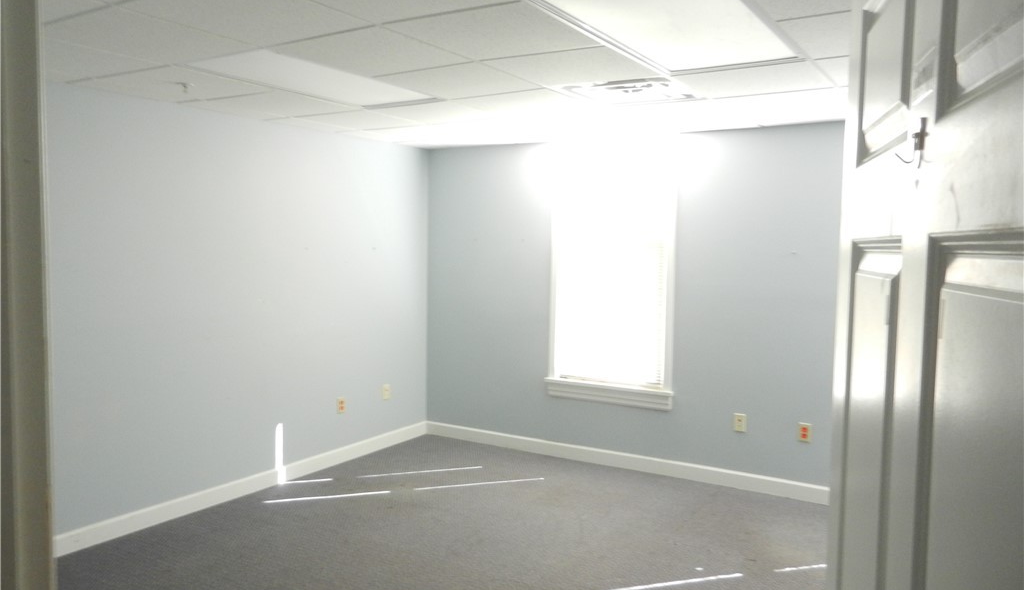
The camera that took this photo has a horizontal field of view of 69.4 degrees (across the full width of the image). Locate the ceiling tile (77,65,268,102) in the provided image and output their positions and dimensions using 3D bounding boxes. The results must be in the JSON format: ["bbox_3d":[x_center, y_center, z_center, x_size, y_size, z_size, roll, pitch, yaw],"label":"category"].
[{"bbox_3d":[-1.625,-1.058,3.698,0.653,0.022,0.605,3,5,32],"label":"ceiling tile"}]

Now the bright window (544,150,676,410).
[{"bbox_3d":[0.698,-0.117,5.382,1.000,1.780,0.100,4,5,32],"label":"bright window"}]

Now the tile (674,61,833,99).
[{"bbox_3d":[1.109,-0.996,3.422,0.605,0.022,0.605,3,5,32],"label":"tile"}]

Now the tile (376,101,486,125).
[{"bbox_3d":[-0.465,-1.094,4.411,0.600,0.020,0.600,4,5,32],"label":"tile"}]

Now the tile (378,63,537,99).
[{"bbox_3d":[-0.248,-1.026,3.554,0.605,0.022,0.605,3,5,32],"label":"tile"}]

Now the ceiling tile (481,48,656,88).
[{"bbox_3d":[0.267,-0.999,3.261,0.600,0.020,0.600,4,5,32],"label":"ceiling tile"}]

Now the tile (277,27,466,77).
[{"bbox_3d":[-0.572,-0.994,3.039,0.605,0.022,0.605,3,5,32],"label":"tile"}]

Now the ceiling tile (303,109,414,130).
[{"bbox_3d":[-0.955,-1.121,4.715,0.605,0.022,0.605,3,5,32],"label":"ceiling tile"}]

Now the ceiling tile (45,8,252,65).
[{"bbox_3d":[-1.432,-1.002,2.897,0.600,0.020,0.600,4,5,32],"label":"ceiling tile"}]

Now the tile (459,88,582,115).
[{"bbox_3d":[0.057,-1.061,4.080,0.600,0.020,0.600,4,5,32],"label":"tile"}]

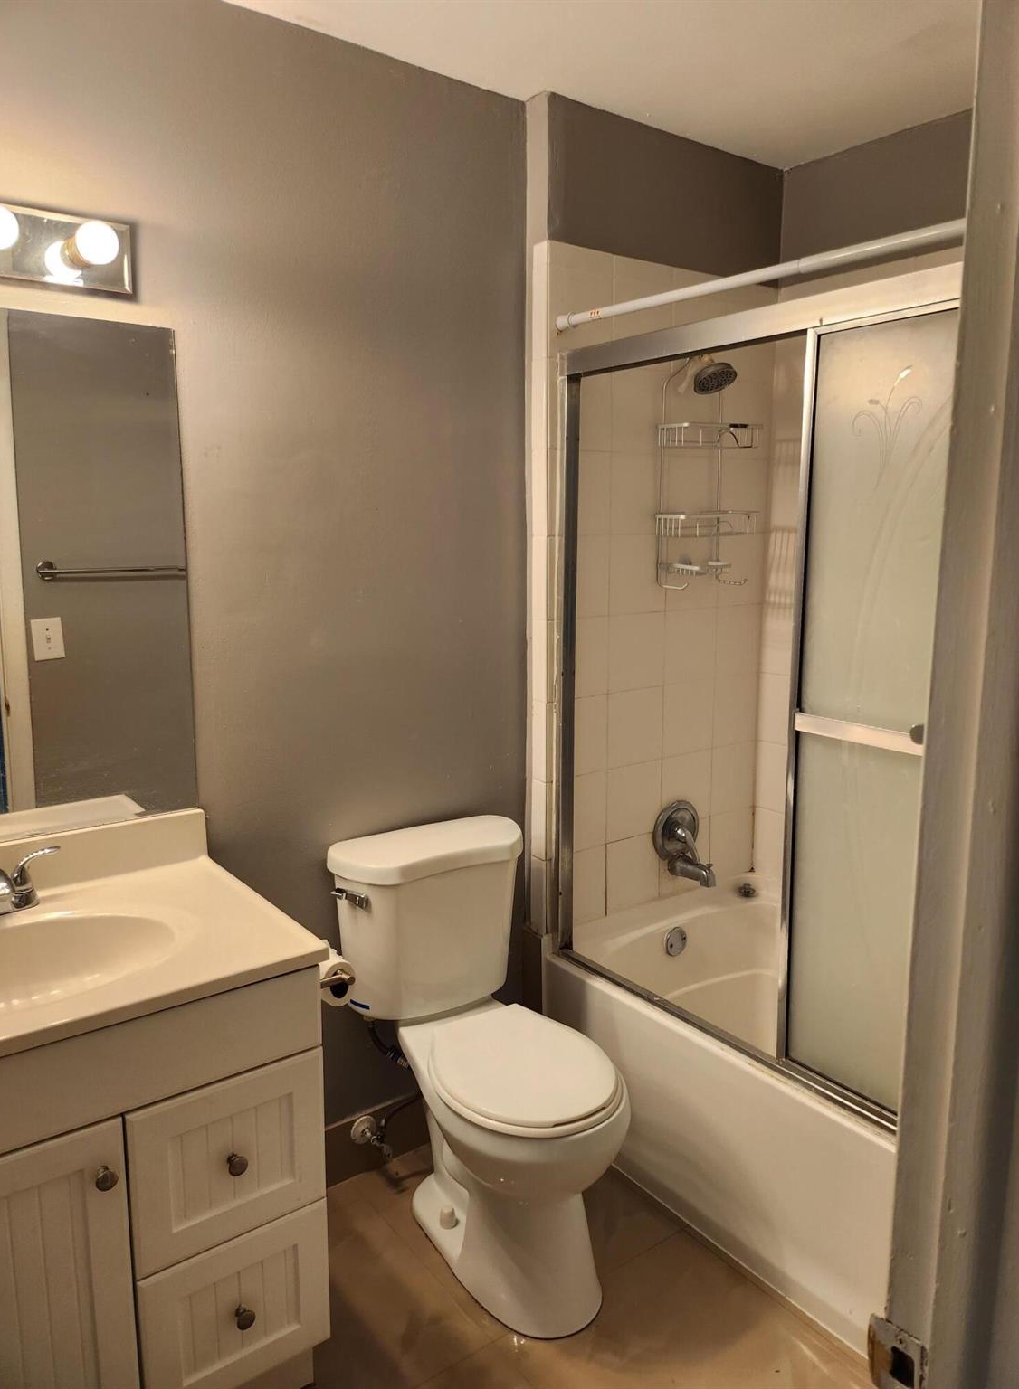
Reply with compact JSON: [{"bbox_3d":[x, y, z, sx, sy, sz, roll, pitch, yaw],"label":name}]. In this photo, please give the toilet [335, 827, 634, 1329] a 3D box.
[{"bbox_3d":[-0.032,0.751,2.007,0.453,0.809,0.668,-7,12,-36],"label":"toilet"}]

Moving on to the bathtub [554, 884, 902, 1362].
[{"bbox_3d":[0.856,0.909,2.108,0.816,0.461,1.510,-7,12,-36],"label":"bathtub"}]

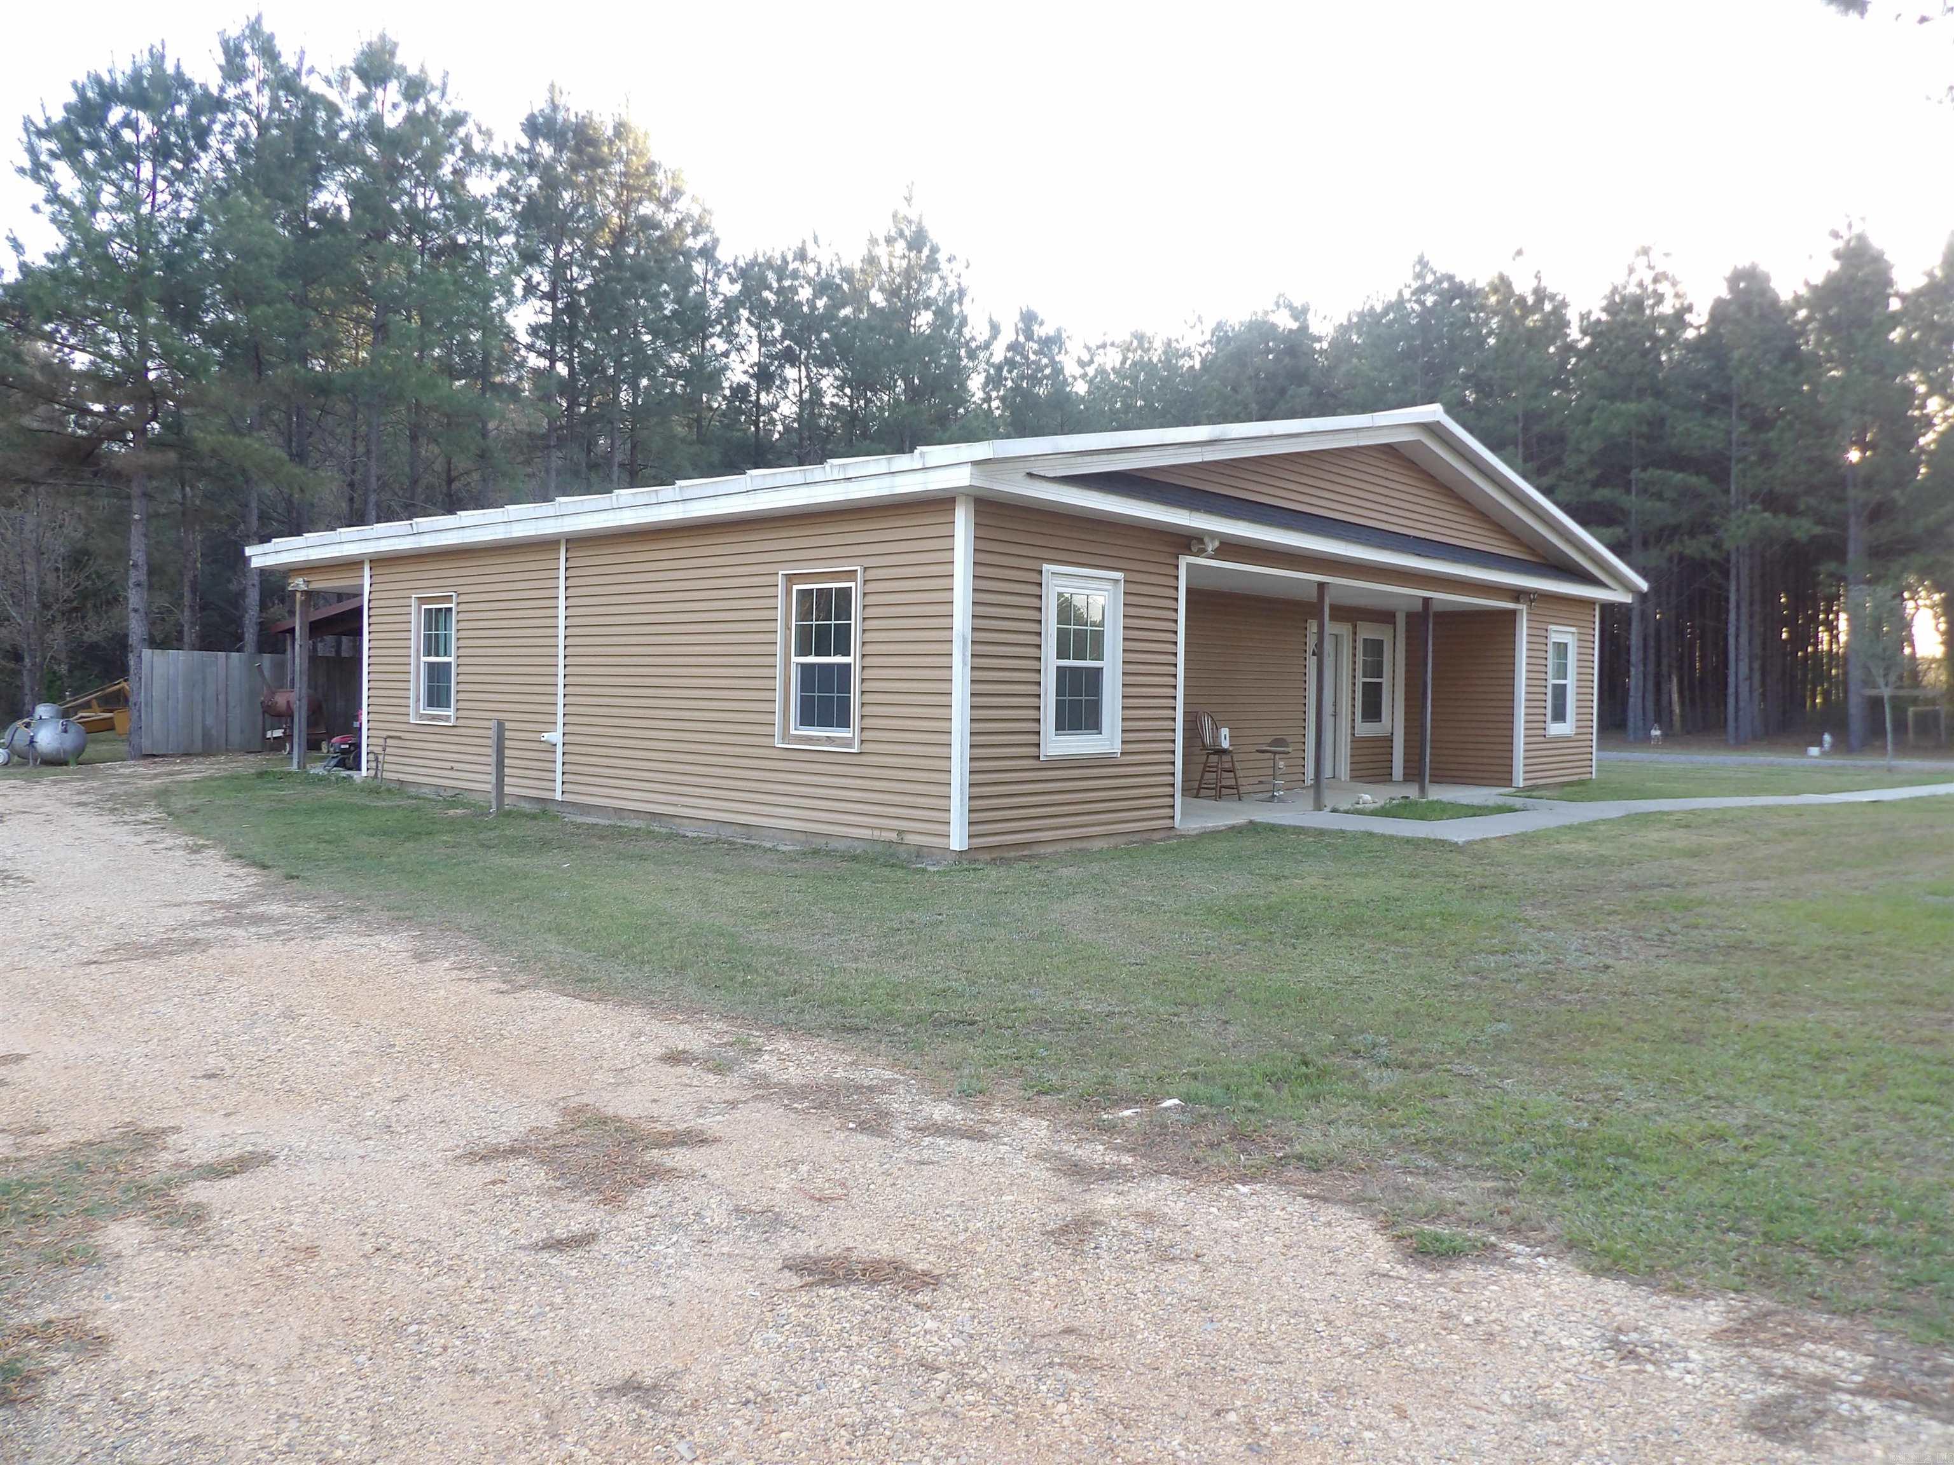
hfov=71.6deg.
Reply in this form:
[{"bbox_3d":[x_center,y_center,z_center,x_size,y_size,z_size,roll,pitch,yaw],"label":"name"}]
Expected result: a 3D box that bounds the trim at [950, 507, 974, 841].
[{"bbox_3d":[-0.099,-0.454,10.583,0.100,2.755,0.100,3,3,41],"label":"trim"}]

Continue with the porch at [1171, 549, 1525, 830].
[{"bbox_3d":[4.135,-0.455,16.507,1.850,2.570,8.691,3,3,42],"label":"porch"}]

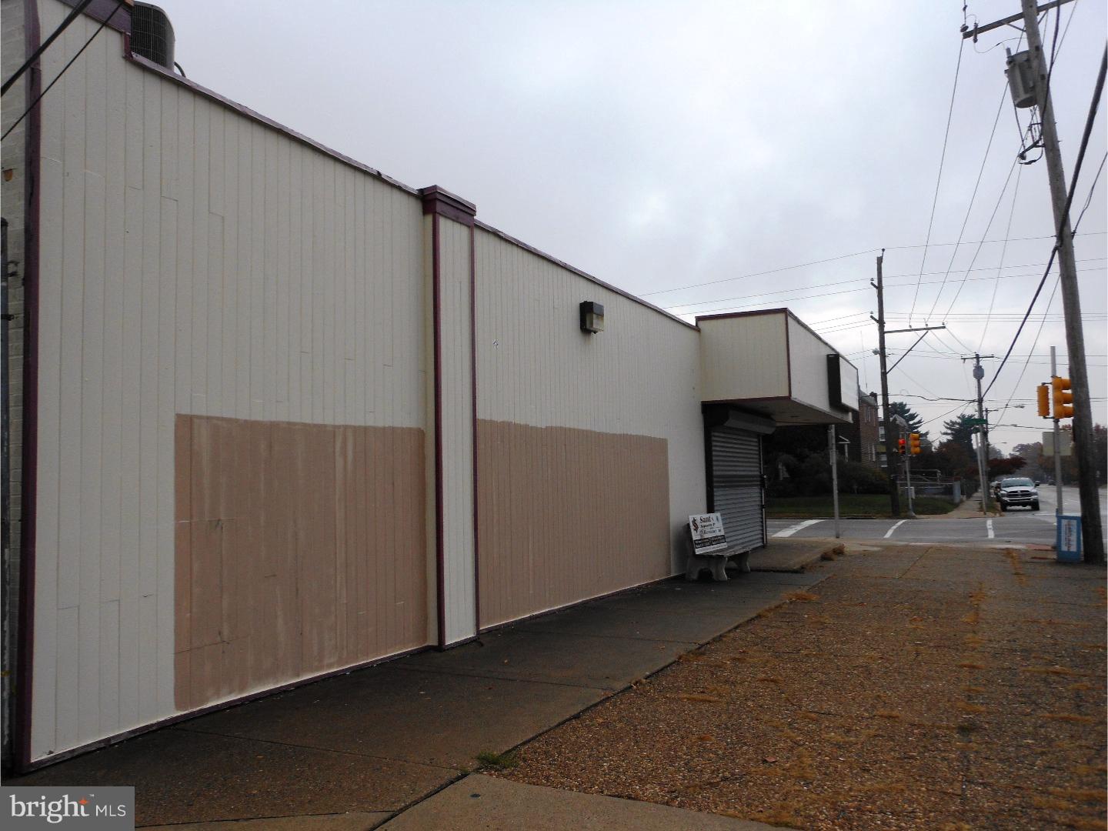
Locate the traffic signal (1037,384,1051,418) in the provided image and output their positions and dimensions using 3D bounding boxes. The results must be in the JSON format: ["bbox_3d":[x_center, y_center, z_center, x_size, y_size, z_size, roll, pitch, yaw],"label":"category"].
[{"bbox_3d":[12.440,-0.359,22.745,0.290,0.820,0.340,-4,-5,26],"label":"traffic signal"}]

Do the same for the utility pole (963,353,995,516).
[{"bbox_3d":[26.810,0.874,56.195,1.950,9.678,0.700,-4,-5,26],"label":"utility pole"}]

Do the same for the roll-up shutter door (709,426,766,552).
[{"bbox_3d":[4.118,1.694,19.853,0.120,2.634,3.950,-4,-5,26],"label":"roll-up shutter door"}]

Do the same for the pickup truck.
[{"bbox_3d":[26.430,4.429,51.191,2.030,1.920,5.850,-3,-5,25],"label":"pickup truck"}]

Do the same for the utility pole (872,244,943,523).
[{"bbox_3d":[17.496,-1.688,43.442,3.300,13.154,0.500,-4,-5,26],"label":"utility pole"}]

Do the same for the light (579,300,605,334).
[{"bbox_3d":[0.532,-1.364,12.599,0.210,0.420,0.370,-4,-5,26],"label":"light"}]

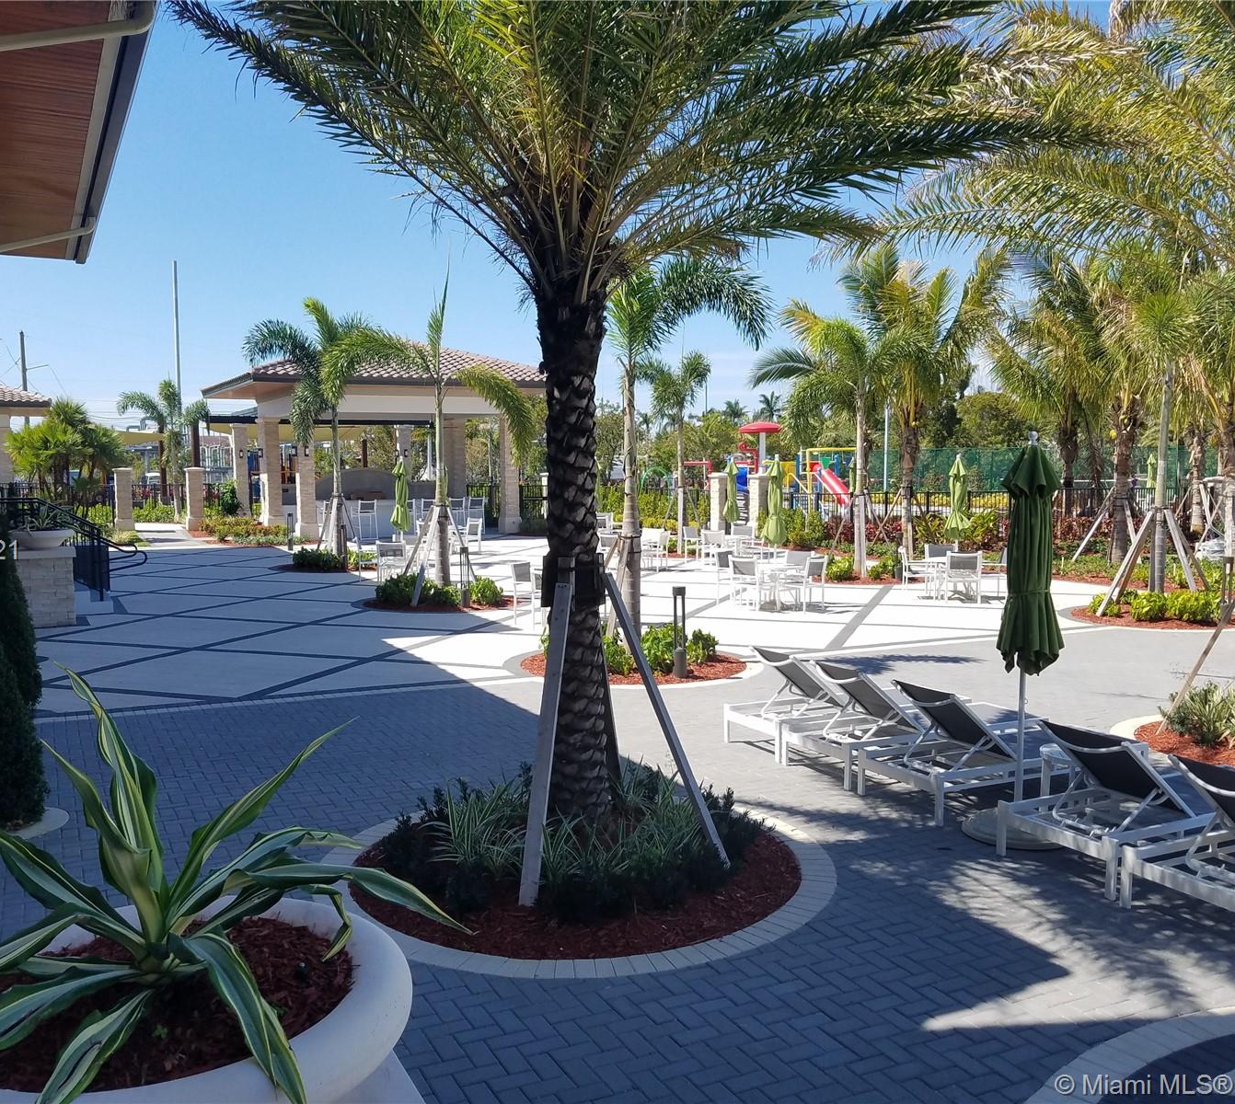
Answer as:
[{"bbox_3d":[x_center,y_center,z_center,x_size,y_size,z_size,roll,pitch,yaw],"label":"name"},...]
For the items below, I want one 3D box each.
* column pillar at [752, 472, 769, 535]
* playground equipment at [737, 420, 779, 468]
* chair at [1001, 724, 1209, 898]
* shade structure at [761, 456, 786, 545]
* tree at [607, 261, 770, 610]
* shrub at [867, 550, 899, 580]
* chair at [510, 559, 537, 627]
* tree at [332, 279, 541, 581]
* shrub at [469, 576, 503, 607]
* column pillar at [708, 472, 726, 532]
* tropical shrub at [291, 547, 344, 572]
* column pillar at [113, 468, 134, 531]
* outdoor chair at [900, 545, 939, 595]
[{"bbox_3d":[4.597,-1.532,35.500,0.480,2.100,0.480,-3,5,-30],"label":"column pillar"},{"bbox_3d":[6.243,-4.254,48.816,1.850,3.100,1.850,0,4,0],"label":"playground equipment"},{"bbox_3d":[3.239,1.341,6.376,2.050,0.780,0.750,-2,5,-25],"label":"chair"},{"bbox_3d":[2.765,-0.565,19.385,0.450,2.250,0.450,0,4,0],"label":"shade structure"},{"bbox_3d":[0.500,-1.071,13.355,2.700,4.873,2.600,0,4,0],"label":"tree"},{"bbox_3d":[5.799,0.252,24.167,0.680,0.580,0.620,1,4,14],"label":"shrub"},{"bbox_3d":[-1.171,0.661,16.815,0.620,0.900,0.580,3,5,33],"label":"chair"},{"bbox_3d":[-3.134,-1.958,19.207,3.500,5.485,3.000,0,4,0],"label":"tree"},{"bbox_3d":[-2.351,0.619,19.716,0.640,0.550,0.620,-1,4,-7],"label":"shrub"},{"bbox_3d":[3.239,-1.554,36.000,0.480,2.100,0.480,-3,5,-30],"label":"column pillar"},{"bbox_3d":[-6.774,0.169,25.000,1.250,0.520,1.050,0,4,0],"label":"tropical shrub"},{"bbox_3d":[-19.267,-2.075,43.281,0.620,2.415,0.620,-3,6,-38],"label":"column pillar"},{"bbox_3d":[5.582,0.388,20.268,0.620,0.900,0.580,1,5,20],"label":"outdoor chair"}]

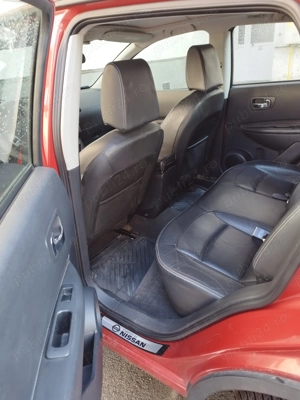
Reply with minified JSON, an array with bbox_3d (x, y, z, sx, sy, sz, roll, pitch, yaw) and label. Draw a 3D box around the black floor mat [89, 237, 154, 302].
[{"bbox_3d":[-0.167,0.382,1.662,0.394,0.039,0.453,9,34,30],"label":"black floor mat"}]

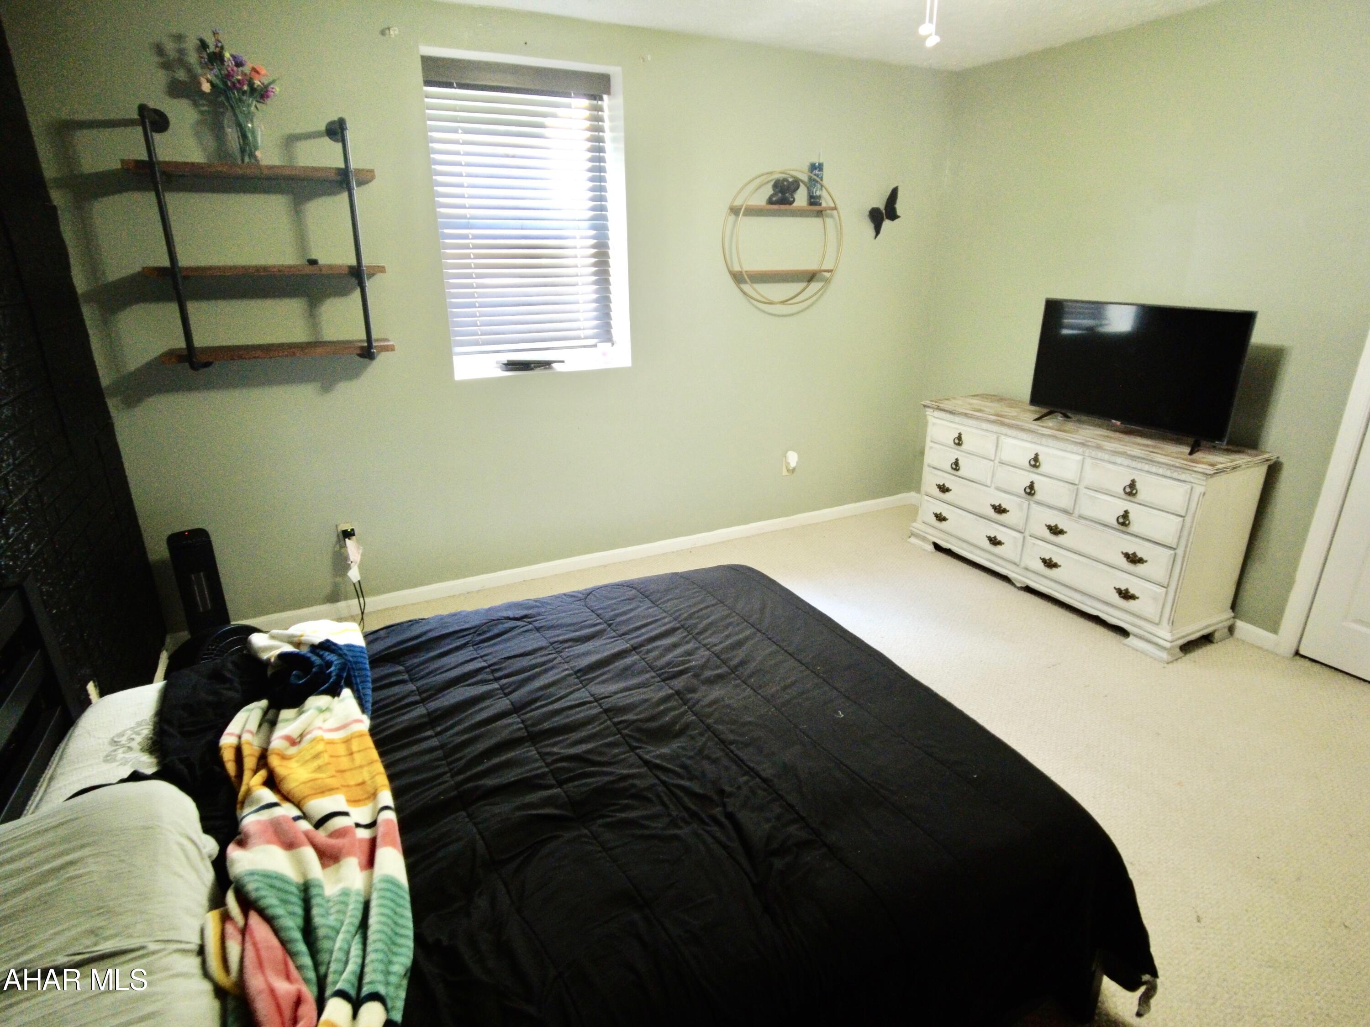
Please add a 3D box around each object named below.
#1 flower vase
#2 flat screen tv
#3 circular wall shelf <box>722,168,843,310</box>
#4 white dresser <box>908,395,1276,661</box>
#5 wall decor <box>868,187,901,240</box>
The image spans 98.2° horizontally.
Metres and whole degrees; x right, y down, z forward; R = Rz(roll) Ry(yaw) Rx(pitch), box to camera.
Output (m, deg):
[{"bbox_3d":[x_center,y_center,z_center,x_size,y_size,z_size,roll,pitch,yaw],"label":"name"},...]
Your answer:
[{"bbox_3d":[-1.593,-1.369,2.148,0.100,0.175,0.100,-10,21,-21],"label":"flower vase"},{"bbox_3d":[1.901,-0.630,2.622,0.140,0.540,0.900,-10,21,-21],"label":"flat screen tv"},{"bbox_3d":[0.520,-1.429,3.106,0.640,0.630,0.160,-10,21,-21],"label":"circular wall shelf"},{"bbox_3d":[1.809,-0.037,2.923,0.430,0.780,1.460,-10,21,-21],"label":"white dresser"},{"bbox_3d":[1.122,-1.693,3.336,0.220,0.250,0.060,-10,21,-21],"label":"wall decor"}]

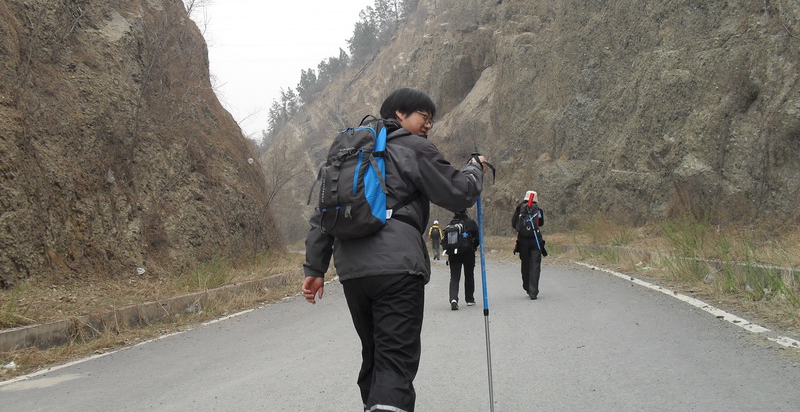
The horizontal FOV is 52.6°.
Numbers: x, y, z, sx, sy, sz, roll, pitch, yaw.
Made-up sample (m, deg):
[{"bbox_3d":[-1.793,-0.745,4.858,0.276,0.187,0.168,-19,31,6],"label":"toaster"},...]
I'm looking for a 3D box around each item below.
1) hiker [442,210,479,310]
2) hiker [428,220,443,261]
[{"bbox_3d":[0.835,0.610,11.300,0.540,1.620,0.580,0,-2,13],"label":"hiker"},{"bbox_3d":[1.440,1.410,33.200,0.560,1.640,0.500,0,-2,5],"label":"hiker"}]

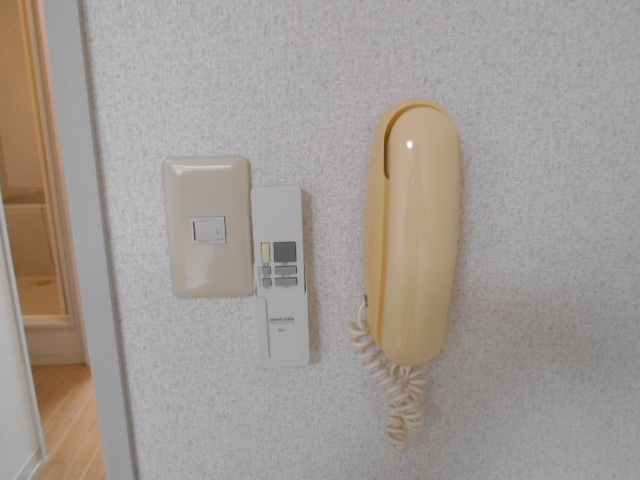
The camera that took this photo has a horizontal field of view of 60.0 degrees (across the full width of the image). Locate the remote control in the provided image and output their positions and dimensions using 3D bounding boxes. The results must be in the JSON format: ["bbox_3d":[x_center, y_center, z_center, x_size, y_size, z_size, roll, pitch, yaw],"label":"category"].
[{"bbox_3d":[-0.032,0.032,0.461,0.043,0.161,0.023,-2,19,-2],"label":"remote control"}]

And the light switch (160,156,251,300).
[{"bbox_3d":[-0.090,-0.007,0.452,0.070,0.120,0.010,-1,19,-2],"label":"light switch"}]

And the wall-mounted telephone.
[{"bbox_3d":[0.067,0.053,0.450,0.079,0.324,0.066,0,19,-3],"label":"wall-mounted telephone"}]

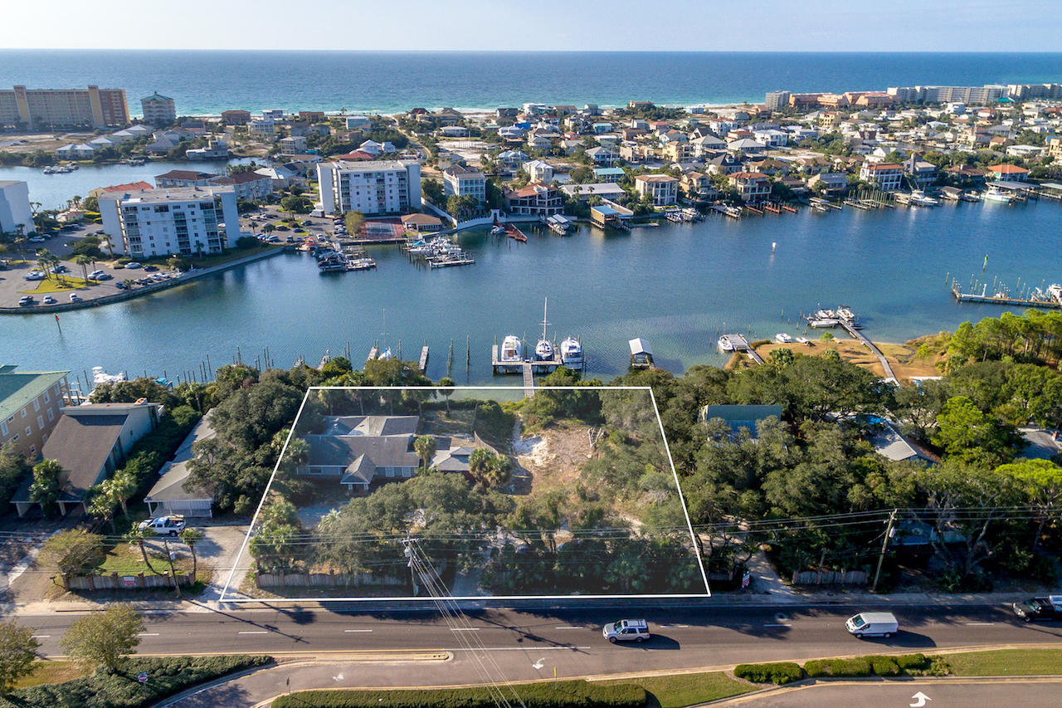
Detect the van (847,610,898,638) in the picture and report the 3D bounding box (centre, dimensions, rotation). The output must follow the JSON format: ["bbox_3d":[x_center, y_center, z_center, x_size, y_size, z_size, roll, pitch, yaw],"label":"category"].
[{"bbox_3d":[39.387,31.426,68.446,5.500,2.100,2.050,0,27,-1],"label":"van"}]

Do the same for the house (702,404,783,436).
[{"bbox_3d":[37.010,11.560,104.140,12.800,6.600,7.500,0,26,-1],"label":"house"}]

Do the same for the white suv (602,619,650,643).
[{"bbox_3d":[10.930,31.550,67.480,5.150,1.930,2.000,0,26,-1],"label":"white suv"}]

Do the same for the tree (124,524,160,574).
[{"bbox_3d":[-49.897,25.028,75.724,4.000,6.200,4.000,0,27,0],"label":"tree"}]

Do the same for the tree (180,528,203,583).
[{"bbox_3d":[-41.530,25.010,72.790,2.900,8.400,2.800,0,26,-1],"label":"tree"}]

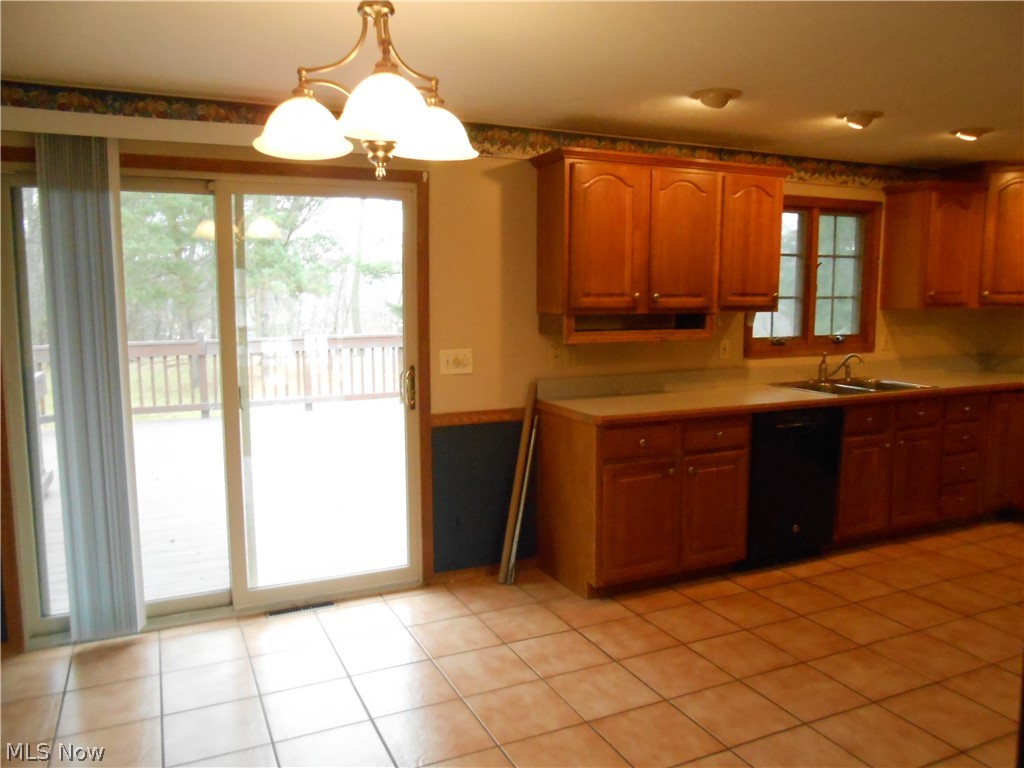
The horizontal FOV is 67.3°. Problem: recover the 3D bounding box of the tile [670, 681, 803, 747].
[{"bbox_3d":[0.790,1.168,2.726,0.328,0.010,0.328,-3,7,-25],"label":"tile"}]

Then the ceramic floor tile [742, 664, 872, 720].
[{"bbox_3d":[1.093,1.150,2.868,0.328,0.010,0.328,-3,7,-25],"label":"ceramic floor tile"}]

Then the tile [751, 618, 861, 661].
[{"bbox_3d":[1.259,1.103,3.327,0.330,0.010,0.330,-3,8,-25],"label":"tile"}]

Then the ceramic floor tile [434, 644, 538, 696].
[{"bbox_3d":[-0.102,1.125,3.025,0.325,0.010,0.326,-3,7,-25],"label":"ceramic floor tile"}]

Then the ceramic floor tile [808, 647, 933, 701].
[{"bbox_3d":[1.396,1.133,3.009,0.328,0.010,0.328,-3,7,-25],"label":"ceramic floor tile"}]

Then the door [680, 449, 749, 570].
[{"bbox_3d":[1.037,0.625,3.915,0.429,0.586,0.020,-3,7,-25],"label":"door"}]

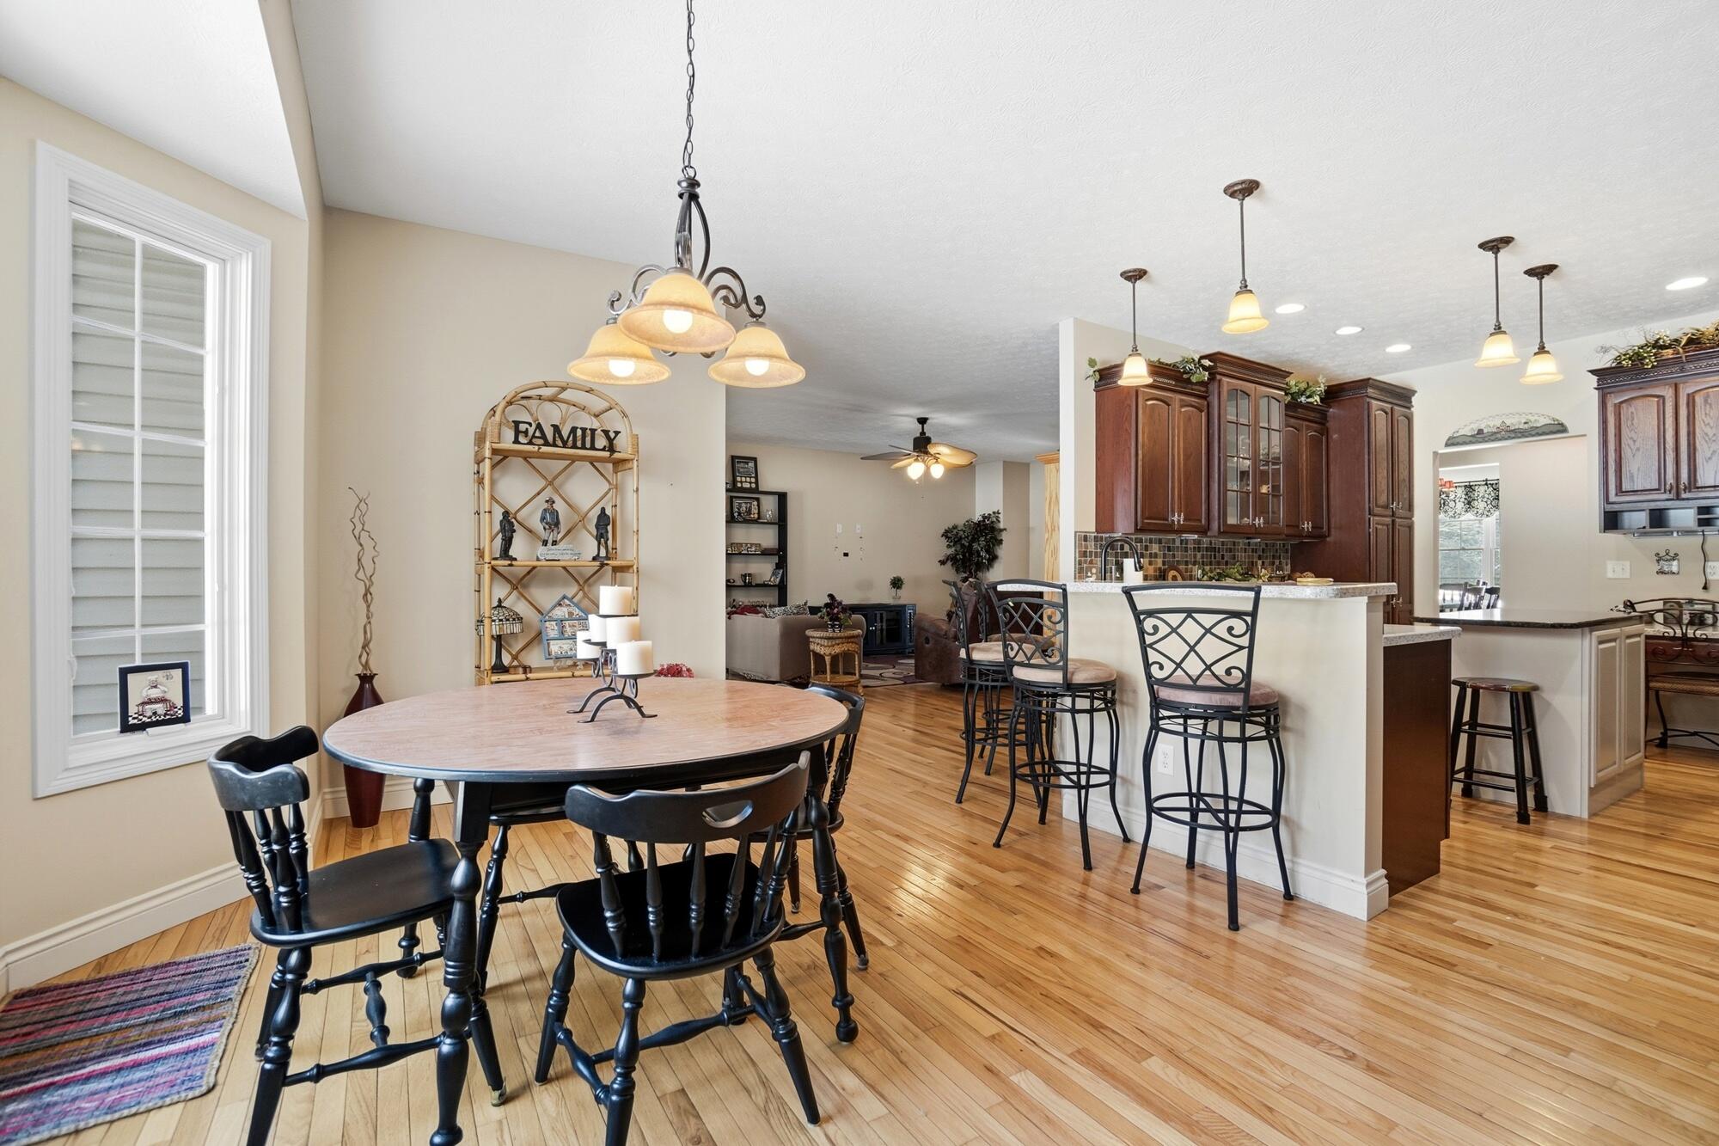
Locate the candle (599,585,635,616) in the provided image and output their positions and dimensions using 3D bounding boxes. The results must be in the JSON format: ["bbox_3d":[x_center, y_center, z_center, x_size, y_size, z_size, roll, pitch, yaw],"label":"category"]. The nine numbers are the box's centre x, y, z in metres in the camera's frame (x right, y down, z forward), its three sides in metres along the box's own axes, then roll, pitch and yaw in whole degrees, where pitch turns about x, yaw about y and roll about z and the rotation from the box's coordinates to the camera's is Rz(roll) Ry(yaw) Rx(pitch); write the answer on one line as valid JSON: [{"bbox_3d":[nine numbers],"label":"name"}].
[{"bbox_3d":[-0.588,0.067,1.735,0.079,0.073,0.079,0,0,-32],"label":"candle"}]

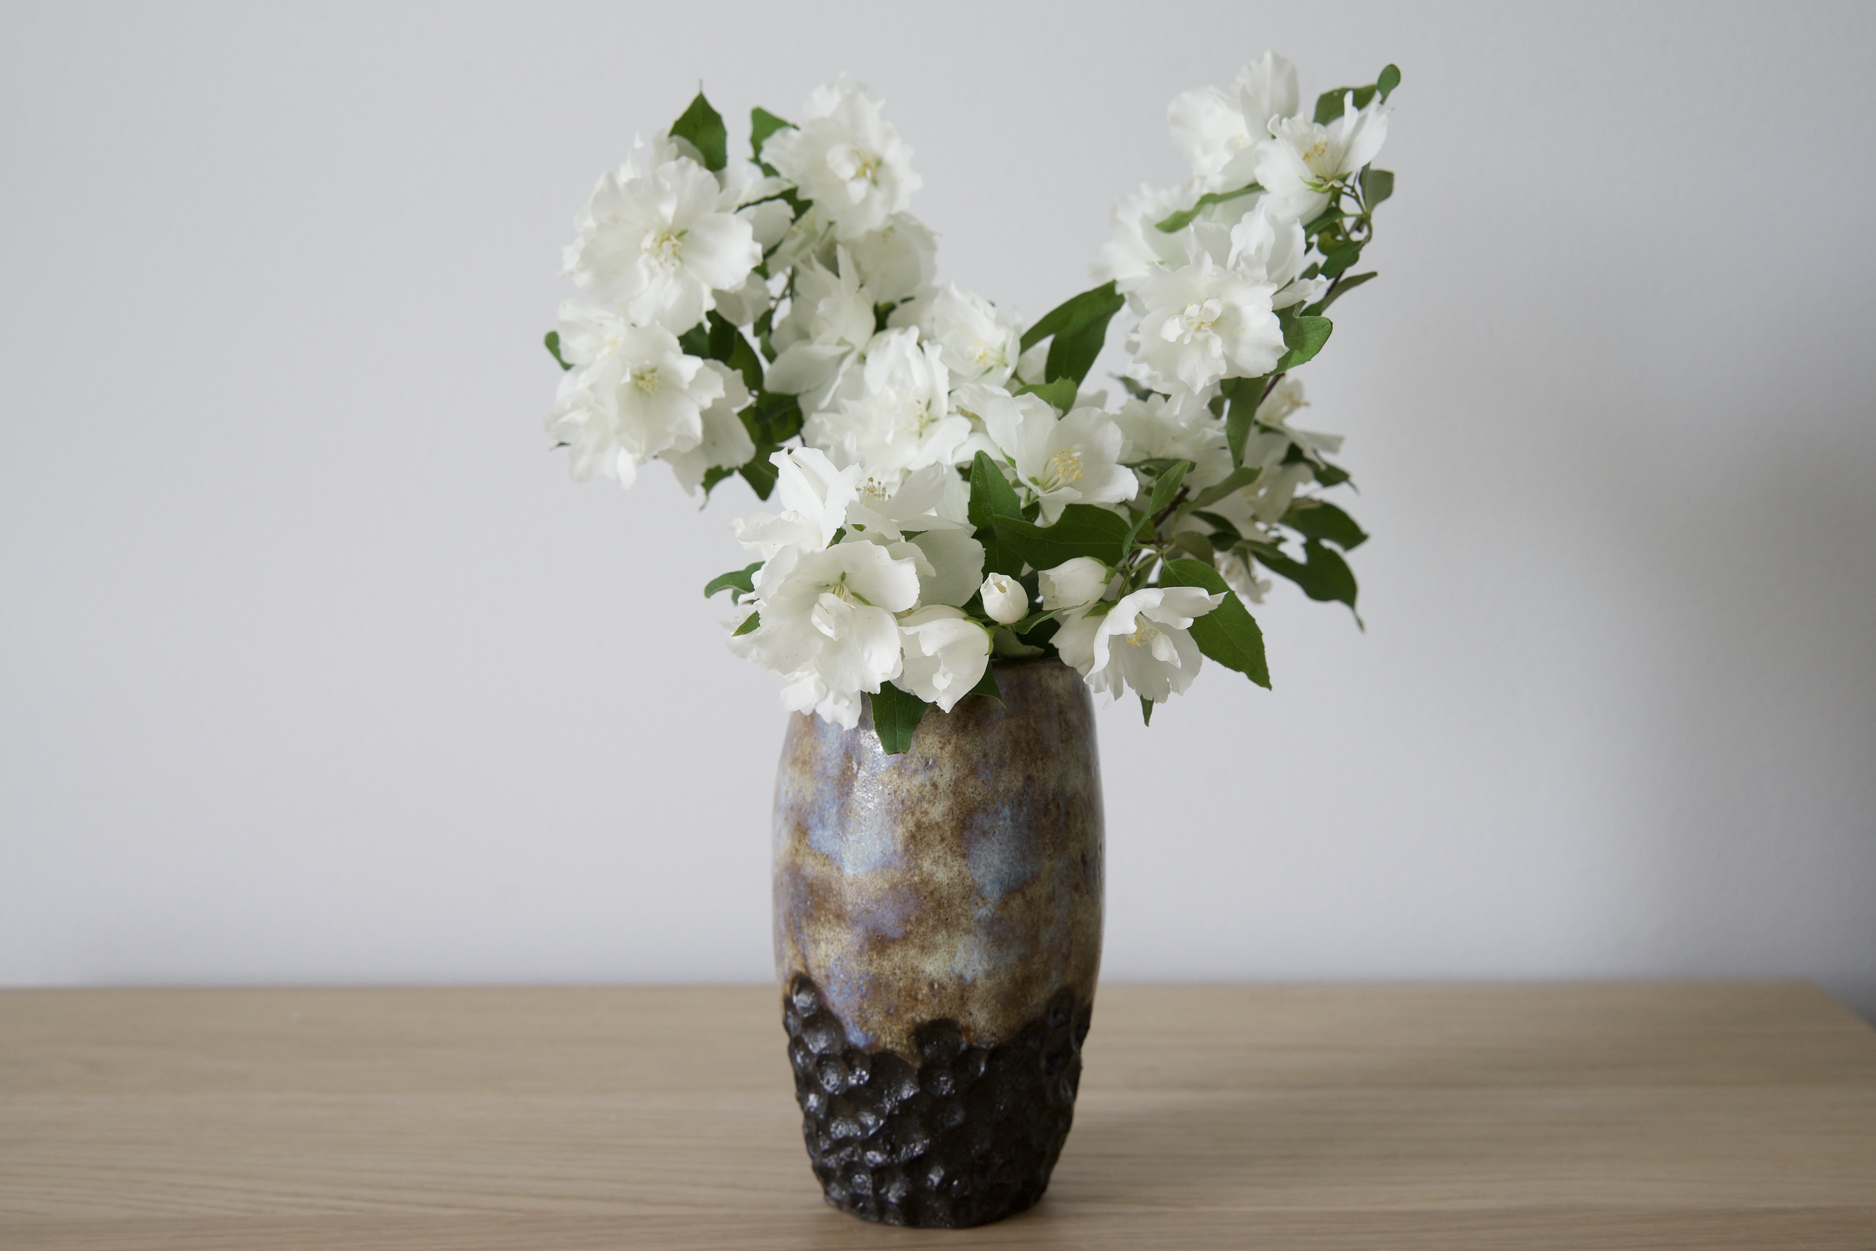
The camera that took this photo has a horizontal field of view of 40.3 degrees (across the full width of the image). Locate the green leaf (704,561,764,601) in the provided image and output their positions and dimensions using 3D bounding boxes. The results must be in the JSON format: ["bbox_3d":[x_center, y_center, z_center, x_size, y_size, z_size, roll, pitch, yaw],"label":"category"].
[{"bbox_3d":[-0.057,-0.013,0.737,0.023,0.011,0.012,-18,-21,6],"label":"green leaf"}]

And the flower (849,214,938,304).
[{"bbox_3d":[-0.017,-0.129,0.885,0.039,0.038,0.032,-2,-15,-17],"label":"flower"}]

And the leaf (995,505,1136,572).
[{"bbox_3d":[0.037,-0.026,0.765,0.041,0.021,0.017,0,-24,0],"label":"leaf"}]

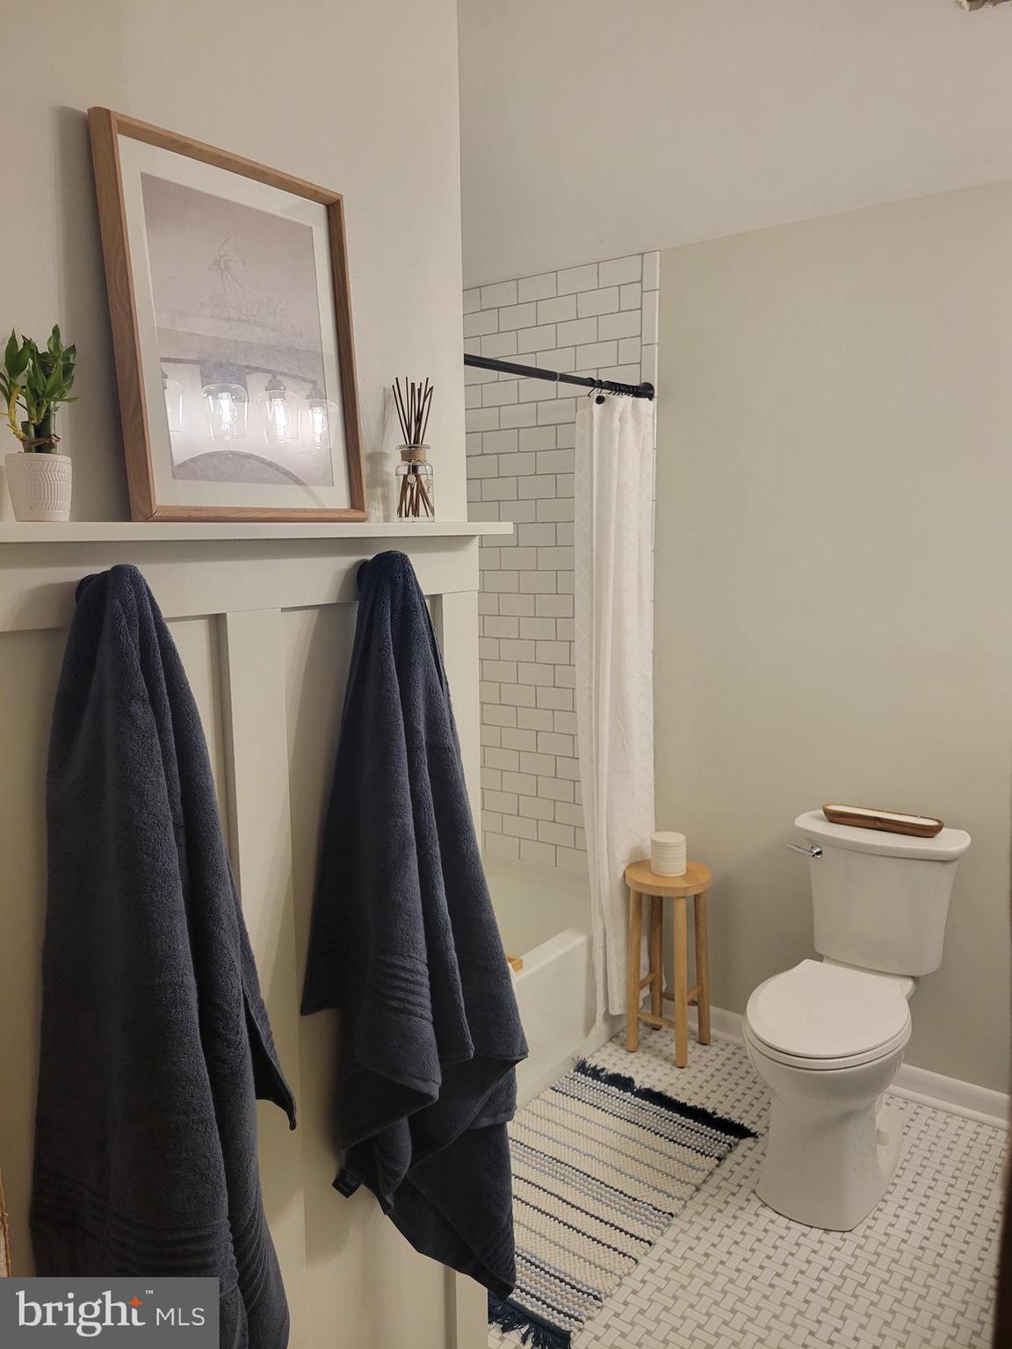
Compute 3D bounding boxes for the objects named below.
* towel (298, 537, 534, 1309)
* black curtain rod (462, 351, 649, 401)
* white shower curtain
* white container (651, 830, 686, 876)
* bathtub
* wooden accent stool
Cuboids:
[{"bbox_3d":[-0.107,0.418,1.444,0.190,1.185,0.350,6,10,37],"label":"towel"},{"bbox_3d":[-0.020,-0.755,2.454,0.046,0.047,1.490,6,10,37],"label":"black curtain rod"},{"bbox_3d":[0.340,0.121,3.009,0.165,1.830,0.335,6,10,37],"label":"white shower curtain"},{"bbox_3d":[0.480,0.530,3.003,0.104,0.106,0.104,0,8,0],"label":"white container"},{"bbox_3d":[-0.308,0.963,2.907,0.760,0.392,1.510,6,10,37],"label":"bathtub"},{"bbox_3d":[0.485,0.859,3.035,0.252,0.554,0.252,0,8,0],"label":"wooden accent stool"}]

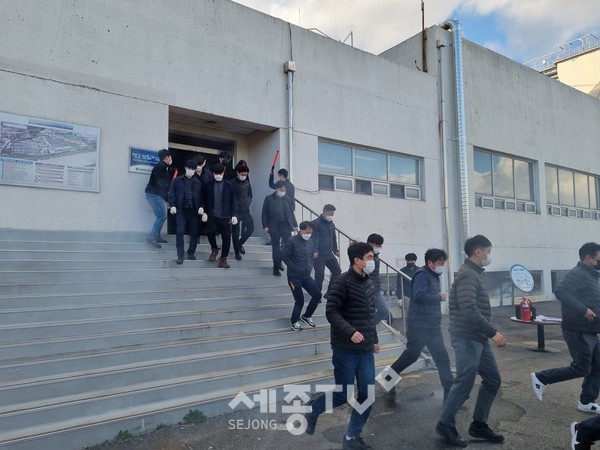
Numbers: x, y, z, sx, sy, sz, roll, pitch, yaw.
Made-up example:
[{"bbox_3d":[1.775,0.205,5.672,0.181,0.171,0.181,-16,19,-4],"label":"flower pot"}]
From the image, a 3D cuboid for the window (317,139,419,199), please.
[{"bbox_3d":[2.039,-1.444,12.520,3.970,1.360,0.100,3,-6,-35],"label":"window"}]

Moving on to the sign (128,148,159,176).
[{"bbox_3d":[-2.955,-1.219,8.709,0.620,0.490,0.060,3,-6,-35],"label":"sign"}]

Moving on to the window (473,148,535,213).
[{"bbox_3d":[7.382,-1.510,16.255,4.150,2.040,0.100,3,-6,-35],"label":"window"}]

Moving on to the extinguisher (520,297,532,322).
[{"bbox_3d":[3.974,1.474,7.907,0.190,0.420,0.160,-3,-5,26],"label":"extinguisher"}]

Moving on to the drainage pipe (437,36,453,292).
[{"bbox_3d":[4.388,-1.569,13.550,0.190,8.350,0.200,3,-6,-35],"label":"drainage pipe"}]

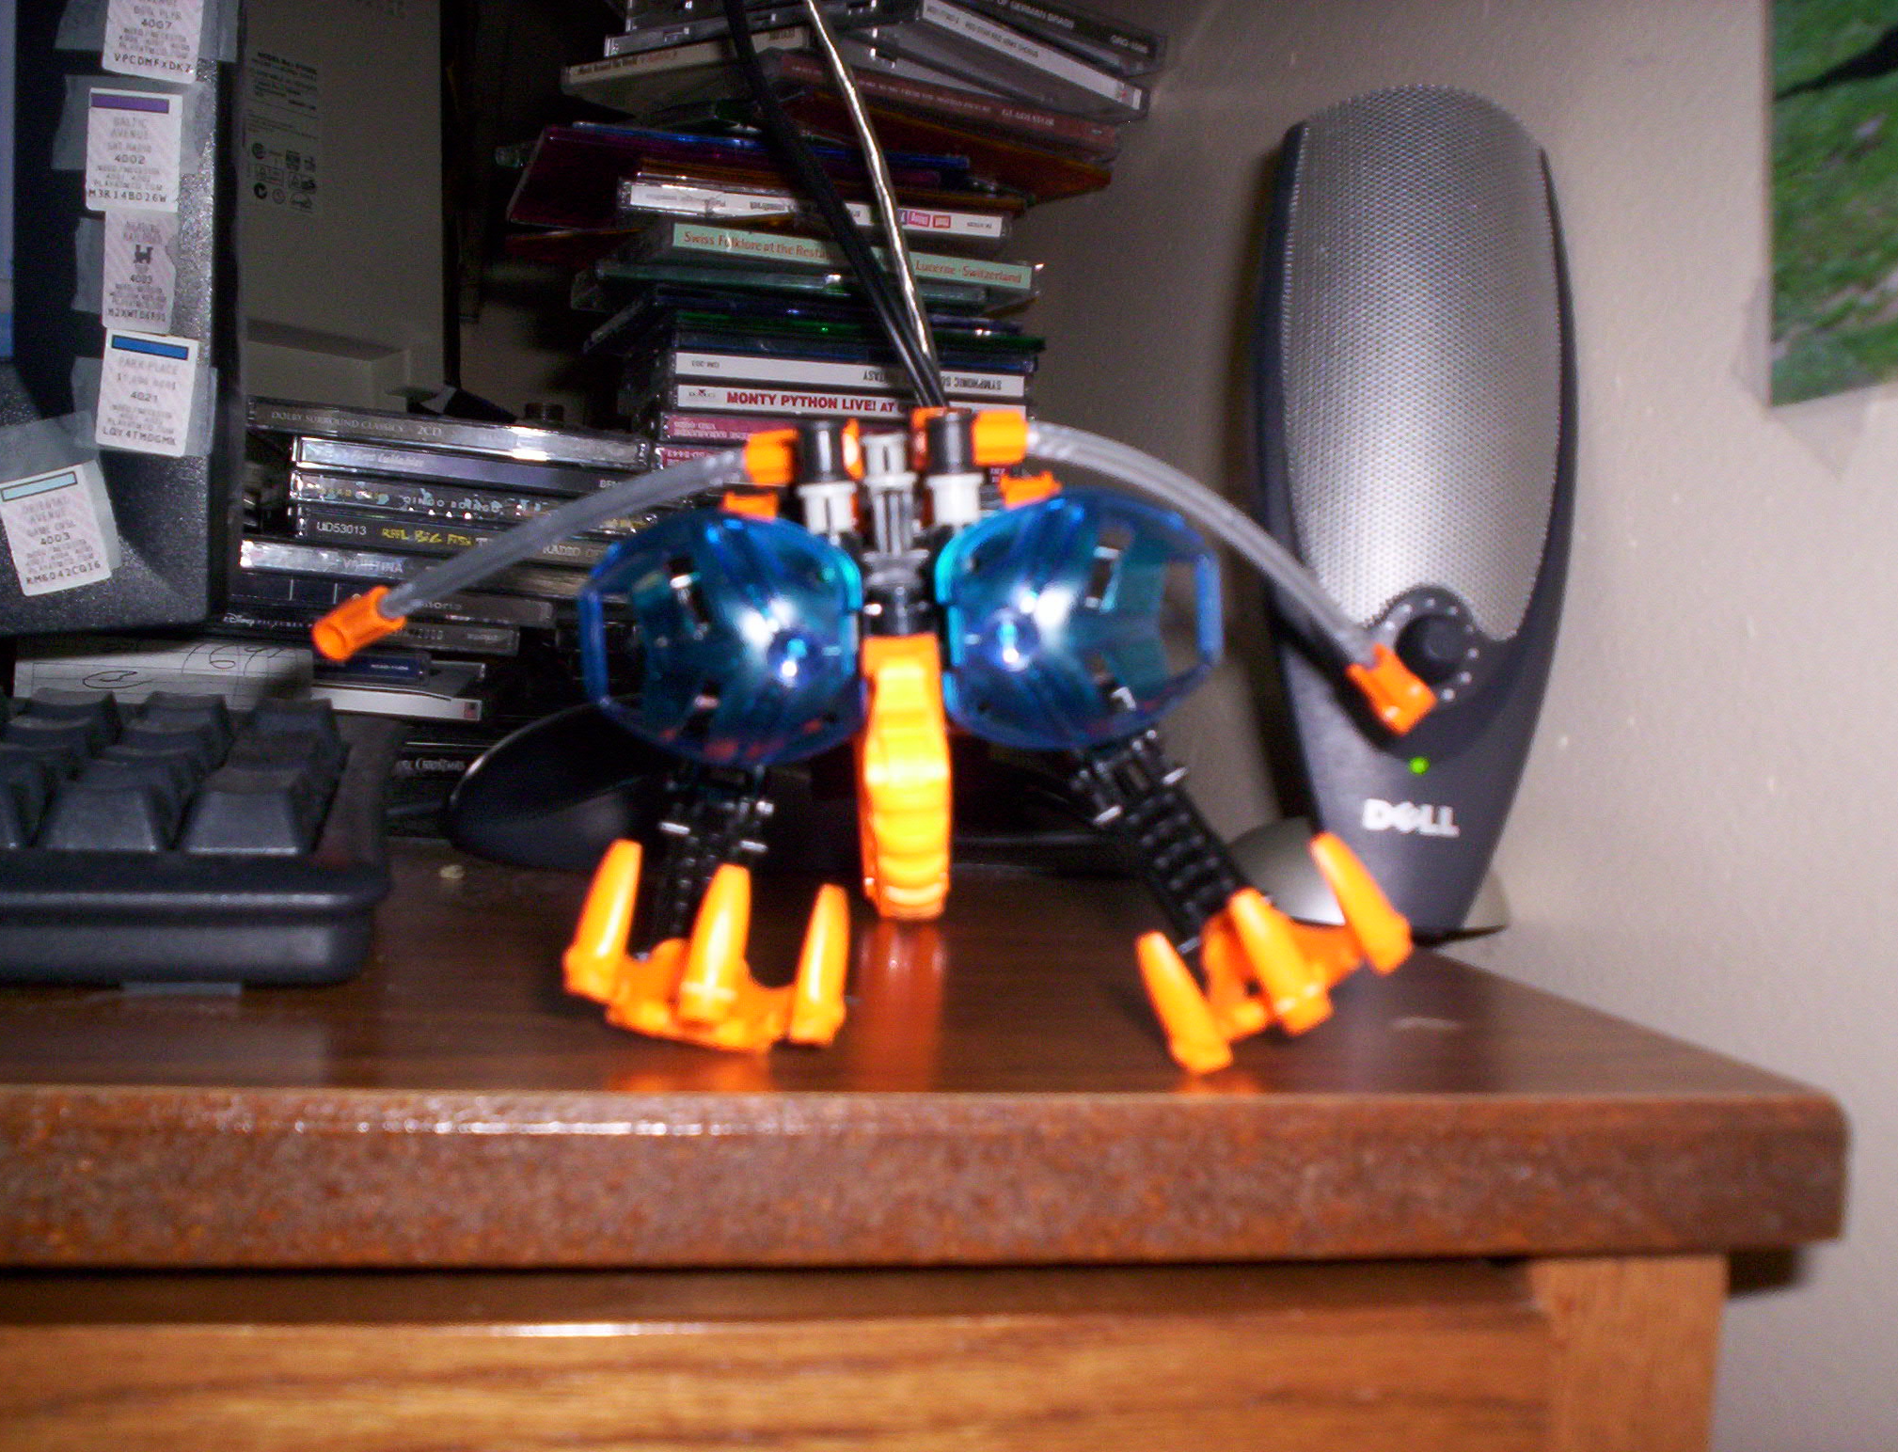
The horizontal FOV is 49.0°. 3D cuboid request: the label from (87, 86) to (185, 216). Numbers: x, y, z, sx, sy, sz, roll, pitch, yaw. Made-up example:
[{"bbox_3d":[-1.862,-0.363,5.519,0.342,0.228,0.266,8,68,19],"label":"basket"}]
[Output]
[{"bbox_3d":[-0.168,-0.118,0.429,0.018,0.025,0.001,2,-2,-18],"label":"label"}]

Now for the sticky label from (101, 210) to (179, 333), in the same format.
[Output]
[{"bbox_3d":[-0.166,-0.093,0.428,0.014,0.025,0.001,3,-3,-18],"label":"sticky label"}]

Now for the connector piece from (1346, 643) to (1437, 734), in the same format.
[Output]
[{"bbox_3d":[0.071,-0.006,0.335,0.016,0.007,0.007,57,0,42],"label":"connector piece"}]

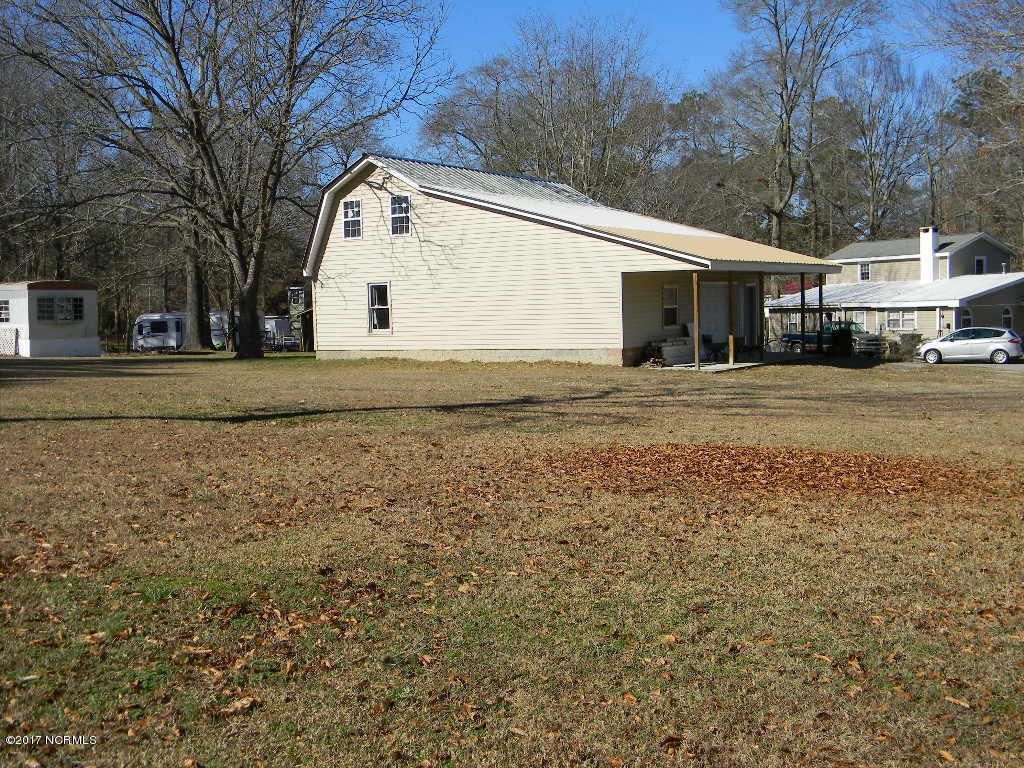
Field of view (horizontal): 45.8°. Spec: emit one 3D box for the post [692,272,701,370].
[{"bbox_3d":[4.459,-1.510,29.217,0.120,2.360,0.120,1,5,29],"label":"post"}]

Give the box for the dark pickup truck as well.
[{"bbox_3d":[17.018,-2.420,64.500,5.400,1.800,1.950,1,5,32],"label":"dark pickup truck"}]

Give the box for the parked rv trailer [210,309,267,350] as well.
[{"bbox_3d":[-18.943,-3.740,84.000,4.200,2.850,2.450,-3,4,-25],"label":"parked rv trailer"}]

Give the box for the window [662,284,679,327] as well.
[{"bbox_3d":[4.324,-2.096,33.020,0.100,1.200,1.000,1,5,29],"label":"window"}]

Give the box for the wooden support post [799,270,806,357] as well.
[{"bbox_3d":[8.817,-2.151,36.864,0.120,2.450,0.120,1,5,29],"label":"wooden support post"}]

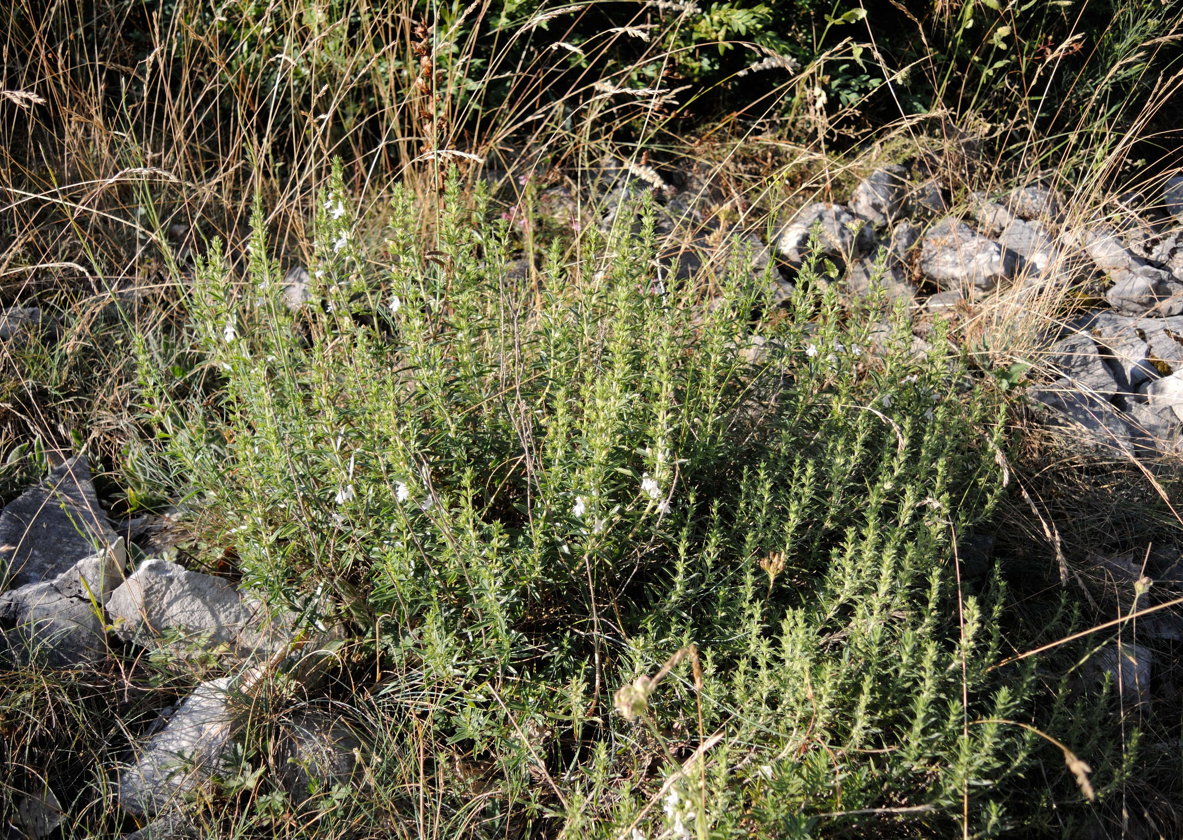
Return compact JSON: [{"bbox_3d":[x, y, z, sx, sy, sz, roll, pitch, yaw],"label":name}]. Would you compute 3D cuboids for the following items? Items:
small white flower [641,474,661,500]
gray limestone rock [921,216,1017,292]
[{"bbox_3d":[0.051,0.057,0.820,0.017,0.021,0.015,9,25,19],"label":"small white flower"},{"bbox_3d":[0.695,-0.303,1.770,0.175,0.120,0.145,9,26,20],"label":"gray limestone rock"}]

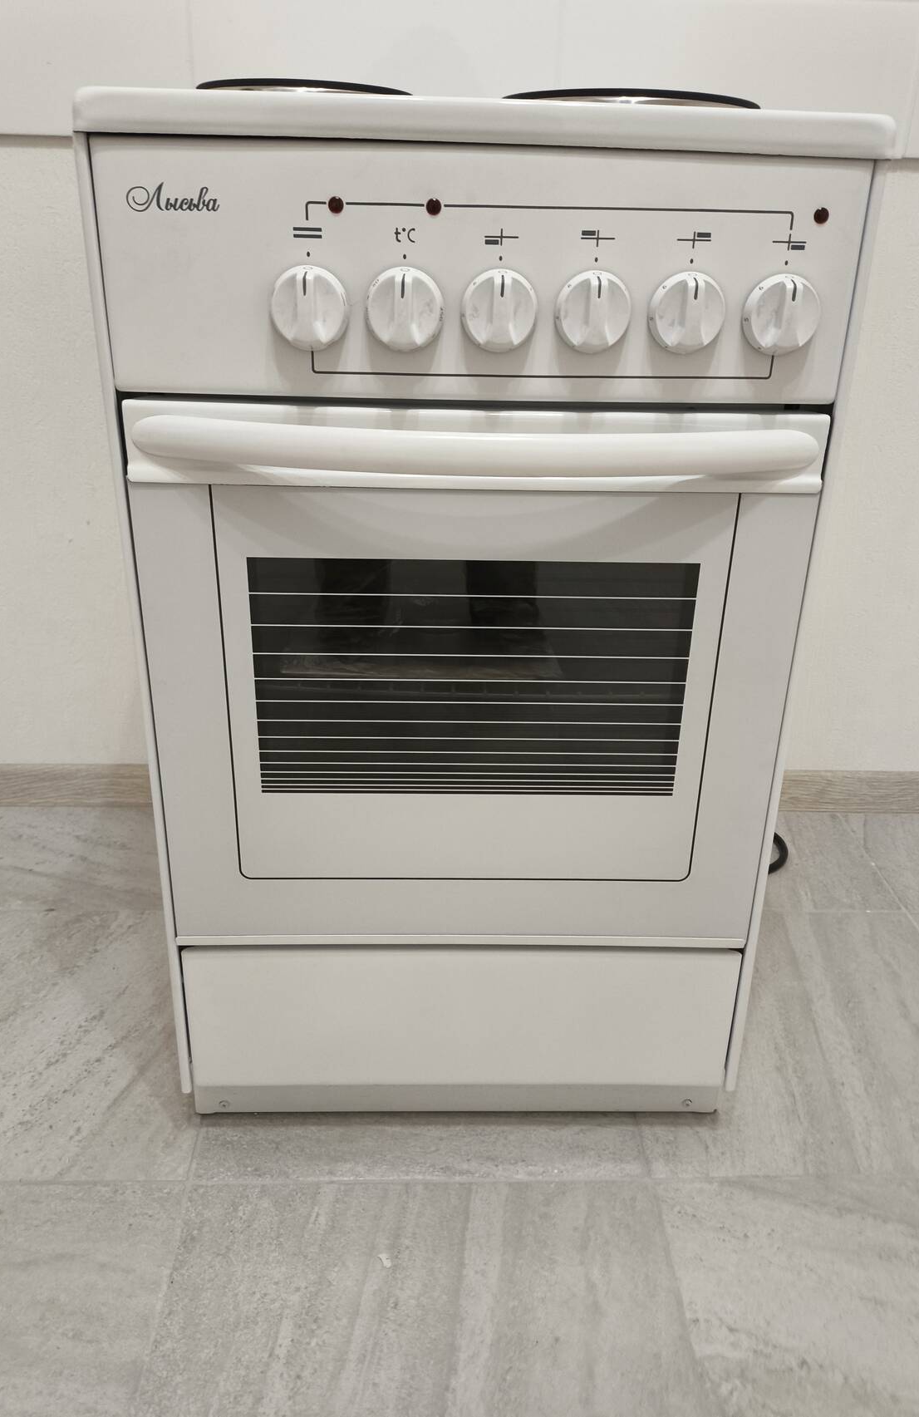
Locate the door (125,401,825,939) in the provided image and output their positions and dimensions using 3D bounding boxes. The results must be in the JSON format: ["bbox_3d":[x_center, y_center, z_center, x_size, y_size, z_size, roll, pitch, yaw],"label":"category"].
[{"bbox_3d":[0.010,0.004,0.764,0.479,0.438,0.077,1,24,-2],"label":"door"}]

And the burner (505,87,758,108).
[{"bbox_3d":[0.107,-0.403,0.706,0.185,0.018,0.185,1,24,-2],"label":"burner"}]

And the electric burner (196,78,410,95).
[{"bbox_3d":[-0.105,-0.406,0.699,0.149,0.018,0.149,1,24,-2],"label":"electric burner"}]

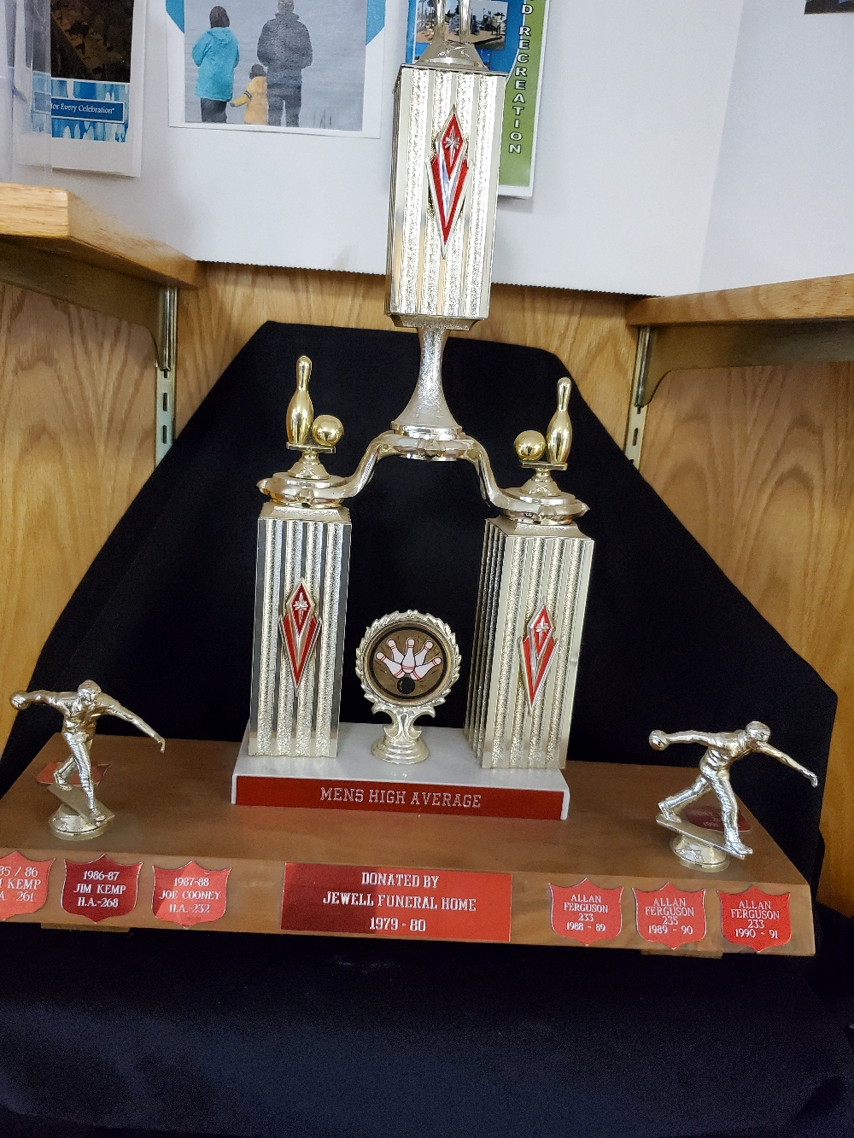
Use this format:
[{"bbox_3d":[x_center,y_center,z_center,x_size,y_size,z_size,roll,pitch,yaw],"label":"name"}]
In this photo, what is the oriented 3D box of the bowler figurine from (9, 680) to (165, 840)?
[{"bbox_3d":[-0.176,0.096,0.439,0.051,0.088,0.077,-8,19,-44],"label":"bowler figurine"}]

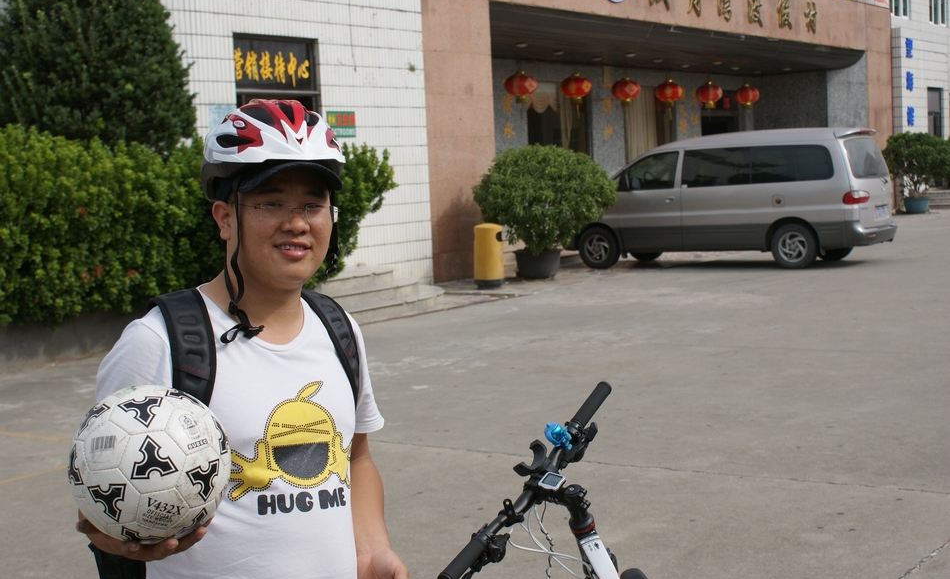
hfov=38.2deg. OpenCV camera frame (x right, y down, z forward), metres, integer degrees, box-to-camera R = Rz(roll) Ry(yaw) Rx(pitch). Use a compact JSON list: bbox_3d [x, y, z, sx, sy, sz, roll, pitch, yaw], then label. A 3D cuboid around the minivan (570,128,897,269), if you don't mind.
[{"bbox_3d":[3.671,-1.371,20.874,5.010,1.960,1.820,0,6,32],"label":"minivan"}]

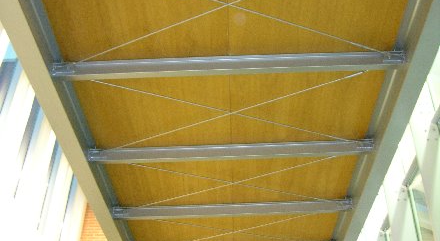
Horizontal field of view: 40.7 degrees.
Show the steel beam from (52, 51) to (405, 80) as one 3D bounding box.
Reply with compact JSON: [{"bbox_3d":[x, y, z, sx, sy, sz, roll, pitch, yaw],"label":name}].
[{"bbox_3d":[0.064,-0.453,4.887,2.880,0.136,0.067,-2,-33,1],"label":"steel beam"}]

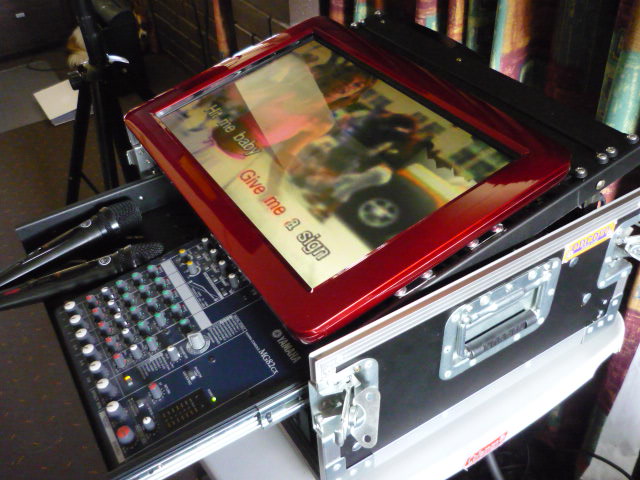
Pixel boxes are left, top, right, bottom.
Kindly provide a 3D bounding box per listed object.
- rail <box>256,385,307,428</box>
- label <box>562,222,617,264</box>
[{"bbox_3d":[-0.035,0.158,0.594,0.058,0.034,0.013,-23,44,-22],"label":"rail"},{"bbox_3d":[0.302,0.002,0.683,0.083,0.027,0.003,-23,44,-22],"label":"label"}]

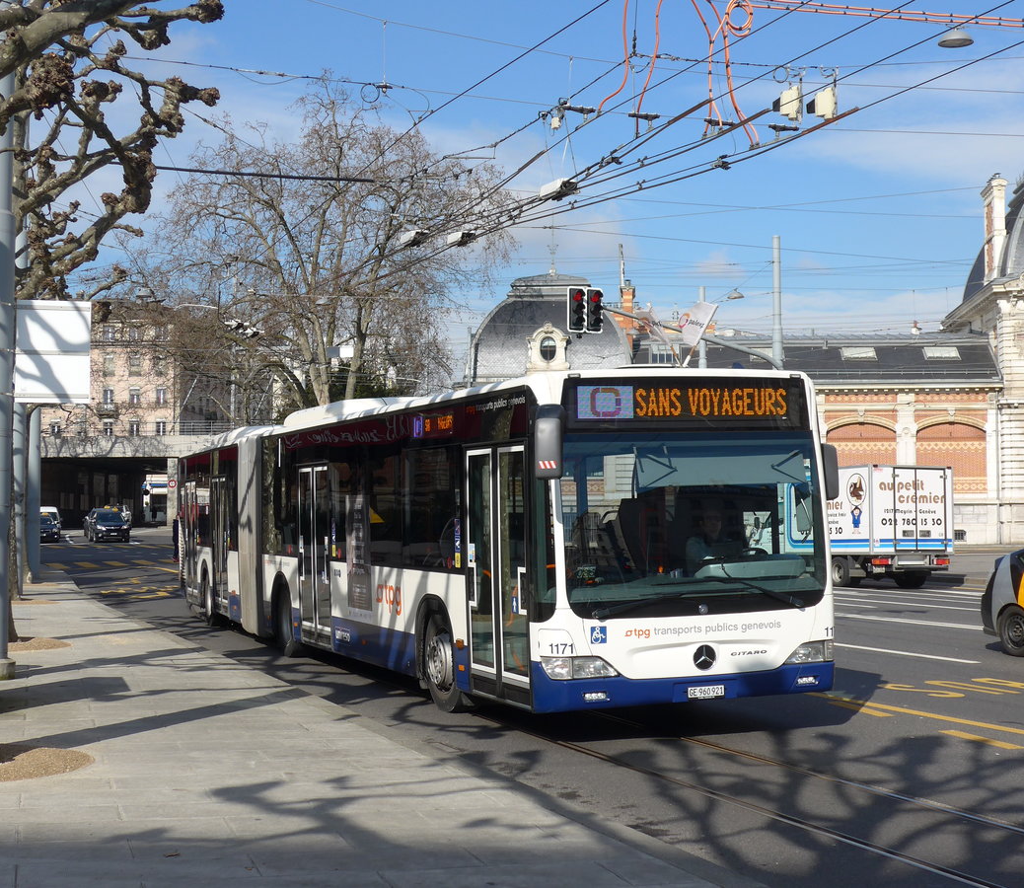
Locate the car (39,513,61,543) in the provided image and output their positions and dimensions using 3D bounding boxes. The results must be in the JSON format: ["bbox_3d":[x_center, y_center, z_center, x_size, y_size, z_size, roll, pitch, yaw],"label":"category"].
[{"bbox_3d":[-25.749,4.654,91.500,1.800,1.500,4.500,0,-2,-20],"label":"car"}]

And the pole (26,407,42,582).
[{"bbox_3d":[-11.712,-1.531,41.000,0.370,9.600,0.370,0,-2,0],"label":"pole"}]

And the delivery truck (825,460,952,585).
[{"bbox_3d":[7.813,1.942,39.923,2.180,2.700,5.900,0,-2,-21],"label":"delivery truck"}]

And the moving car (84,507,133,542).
[{"bbox_3d":[-22.104,4.502,92.000,1.800,1.740,4.500,0,-2,-20],"label":"moving car"}]

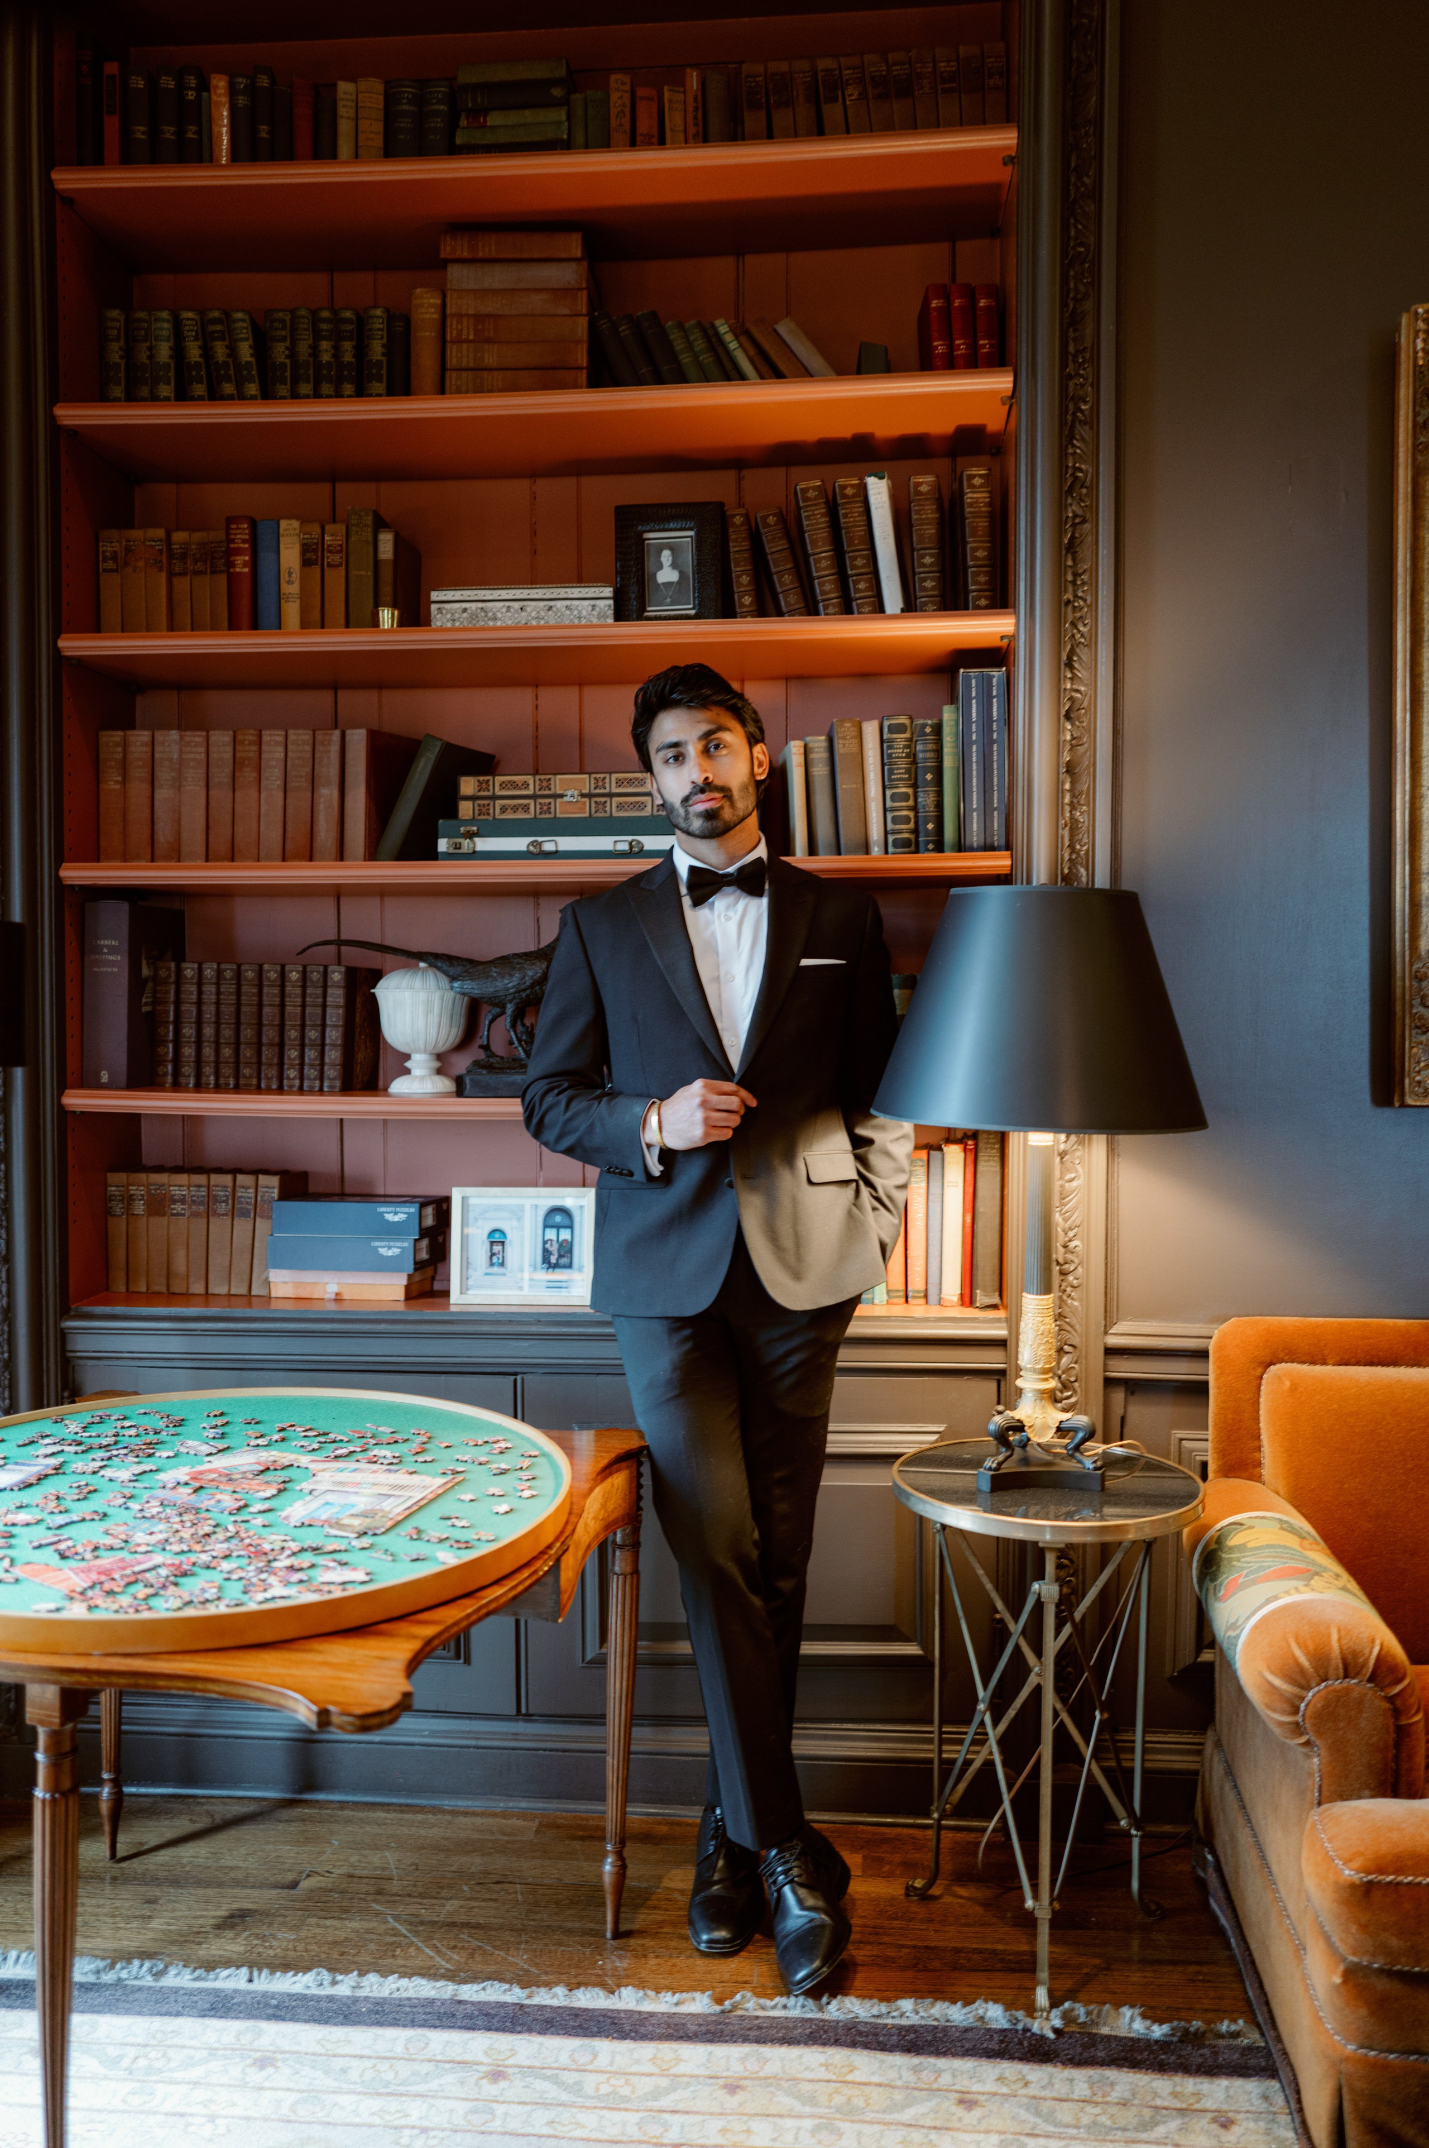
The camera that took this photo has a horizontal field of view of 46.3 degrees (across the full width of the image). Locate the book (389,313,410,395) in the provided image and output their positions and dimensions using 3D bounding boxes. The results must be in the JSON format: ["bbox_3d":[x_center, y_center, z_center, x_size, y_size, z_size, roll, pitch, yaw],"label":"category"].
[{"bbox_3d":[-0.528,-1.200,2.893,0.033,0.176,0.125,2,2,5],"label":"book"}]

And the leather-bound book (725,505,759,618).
[{"bbox_3d":[0.058,-0.853,2.915,0.038,0.218,0.148,-6,1,5],"label":"leather-bound book"}]

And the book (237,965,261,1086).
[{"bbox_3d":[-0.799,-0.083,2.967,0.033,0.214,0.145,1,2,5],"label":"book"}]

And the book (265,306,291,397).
[{"bbox_3d":[-0.726,-1.185,2.872,0.042,0.200,0.135,0,2,5],"label":"book"}]

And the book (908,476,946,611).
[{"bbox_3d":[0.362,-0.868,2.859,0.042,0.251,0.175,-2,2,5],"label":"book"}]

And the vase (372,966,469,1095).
[{"bbox_3d":[-0.508,-0.077,2.889,0.172,0.223,0.172,0,2,5],"label":"vase"}]

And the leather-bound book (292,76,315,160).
[{"bbox_3d":[-0.703,-1.620,2.966,0.039,0.210,0.148,0,2,5],"label":"leather-bound book"}]

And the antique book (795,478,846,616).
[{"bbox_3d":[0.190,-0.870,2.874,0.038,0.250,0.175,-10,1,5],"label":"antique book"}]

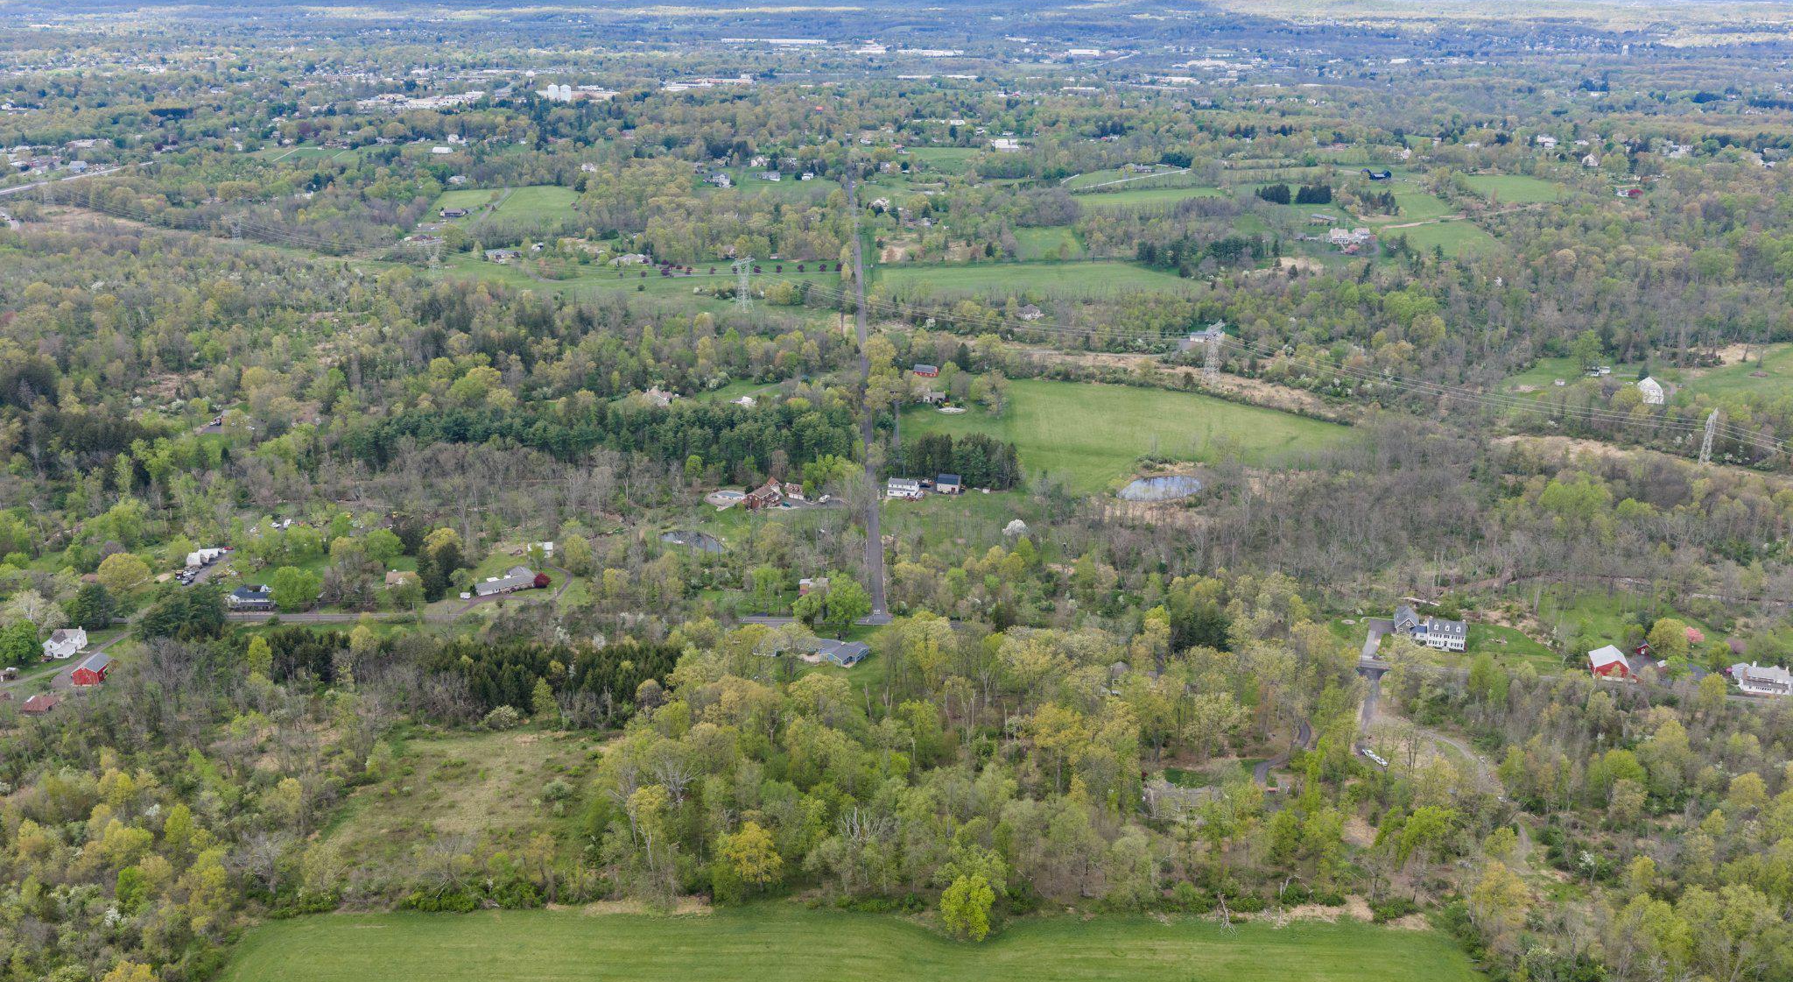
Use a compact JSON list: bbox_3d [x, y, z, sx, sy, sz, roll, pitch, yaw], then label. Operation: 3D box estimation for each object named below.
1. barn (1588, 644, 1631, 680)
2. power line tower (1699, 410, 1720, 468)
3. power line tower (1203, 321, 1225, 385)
[{"bbox_3d":[233.192,56.049,455.153,10.400,7.400,11.600,6,21,15],"label":"barn"},{"bbox_3d":[383.954,-23.778,659.837,7.500,28.500,20.000,15,25,36],"label":"power line tower"},{"bbox_3d":[180.998,-78.625,795.855,8.000,34.500,20.500,15,25,36],"label":"power line tower"}]

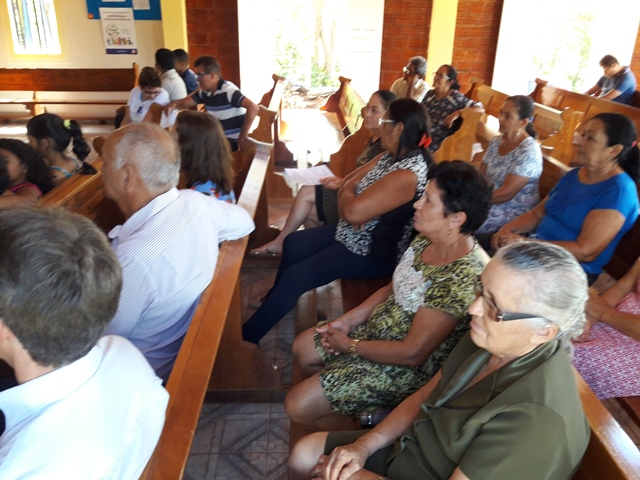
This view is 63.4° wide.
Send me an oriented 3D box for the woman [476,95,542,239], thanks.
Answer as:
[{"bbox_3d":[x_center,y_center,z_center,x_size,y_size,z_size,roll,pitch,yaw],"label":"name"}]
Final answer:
[{"bbox_3d":[0.906,-0.247,3.195,0.800,1.270,0.500,-3,23,-9],"label":"woman"}]

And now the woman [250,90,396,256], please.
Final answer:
[{"bbox_3d":[0.022,-0.237,3.005,0.860,1.230,0.480,-2,22,-8],"label":"woman"}]

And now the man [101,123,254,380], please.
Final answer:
[{"bbox_3d":[-0.591,0.279,1.795,0.800,1.350,0.570,5,23,12],"label":"man"}]

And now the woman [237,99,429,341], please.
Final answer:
[{"bbox_3d":[0.045,-0.023,2.589,0.950,1.310,0.500,-2,22,-4],"label":"woman"}]

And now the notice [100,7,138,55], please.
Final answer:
[{"bbox_3d":[-3.026,-3.144,7.806,0.500,0.650,0.020,0,22,-2],"label":"notice"}]

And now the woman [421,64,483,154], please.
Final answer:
[{"bbox_3d":[0.912,-0.830,4.557,0.820,1.310,0.550,-8,24,-18],"label":"woman"}]

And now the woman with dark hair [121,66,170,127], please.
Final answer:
[{"bbox_3d":[-1.545,-0.851,4.360,0.500,1.150,0.720,13,25,25],"label":"woman with dark hair"}]

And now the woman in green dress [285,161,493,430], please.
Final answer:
[{"bbox_3d":[0.201,0.347,1.773,0.740,1.250,0.520,-3,23,-9],"label":"woman in green dress"}]

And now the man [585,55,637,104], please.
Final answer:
[{"bbox_3d":[3.102,-1.354,5.871,0.800,1.300,0.520,-5,23,-13],"label":"man"}]

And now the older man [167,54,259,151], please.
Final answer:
[{"bbox_3d":[-0.872,-0.788,4.355,0.820,1.370,0.560,-6,23,-15],"label":"older man"}]

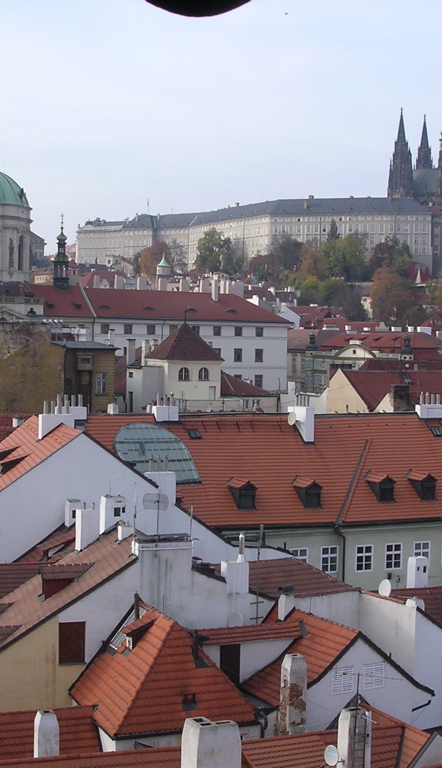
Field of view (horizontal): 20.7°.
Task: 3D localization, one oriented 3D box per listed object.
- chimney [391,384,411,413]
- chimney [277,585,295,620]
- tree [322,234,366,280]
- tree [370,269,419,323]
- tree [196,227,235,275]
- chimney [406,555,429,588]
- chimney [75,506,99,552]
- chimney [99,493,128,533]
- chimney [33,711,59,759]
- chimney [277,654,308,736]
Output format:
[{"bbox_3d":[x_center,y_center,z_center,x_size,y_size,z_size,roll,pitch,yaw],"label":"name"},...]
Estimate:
[{"bbox_3d":[15.139,1.276,102.000,1.550,2.450,0.600,0,3,-26],"label":"chimney"},{"bbox_3d":[3.034,10.103,56.000,0.600,1.550,0.430,0,2,-27],"label":"chimney"},{"bbox_3d":[51.328,-52.152,500.000,17.000,19.000,15.000,1,2,0],"label":"tree"},{"bbox_3d":[63.110,-31.922,445.000,16.000,20.500,15.000,1,2,0],"label":"tree"},{"bbox_3d":[-3.234,-60.866,560.355,17.000,21.880,17.000,1,2,0],"label":"tree"},{"bbox_3d":[11.406,11.105,70.380,0.870,2.300,1.020,0,2,-18],"label":"chimney"},{"bbox_3d":[-6.751,7.368,61.500,0.980,2.220,0.730,0,3,-27],"label":"chimney"},{"bbox_3d":[-5.535,6.729,62.500,1.150,2.020,0.620,0,3,-27],"label":"chimney"},{"bbox_3d":[-7.035,14.303,48.782,0.850,2.300,0.950,1,2,-18],"label":"chimney"},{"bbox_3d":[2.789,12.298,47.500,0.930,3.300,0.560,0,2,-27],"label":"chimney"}]

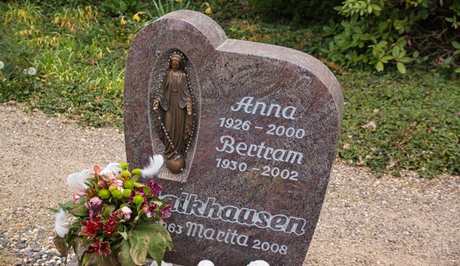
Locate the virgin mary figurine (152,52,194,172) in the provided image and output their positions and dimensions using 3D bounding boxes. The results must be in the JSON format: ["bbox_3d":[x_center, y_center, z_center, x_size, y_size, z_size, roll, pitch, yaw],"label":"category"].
[{"bbox_3d":[-0.177,-0.067,2.060,0.135,0.395,0.085,8,25,14],"label":"virgin mary figurine"}]

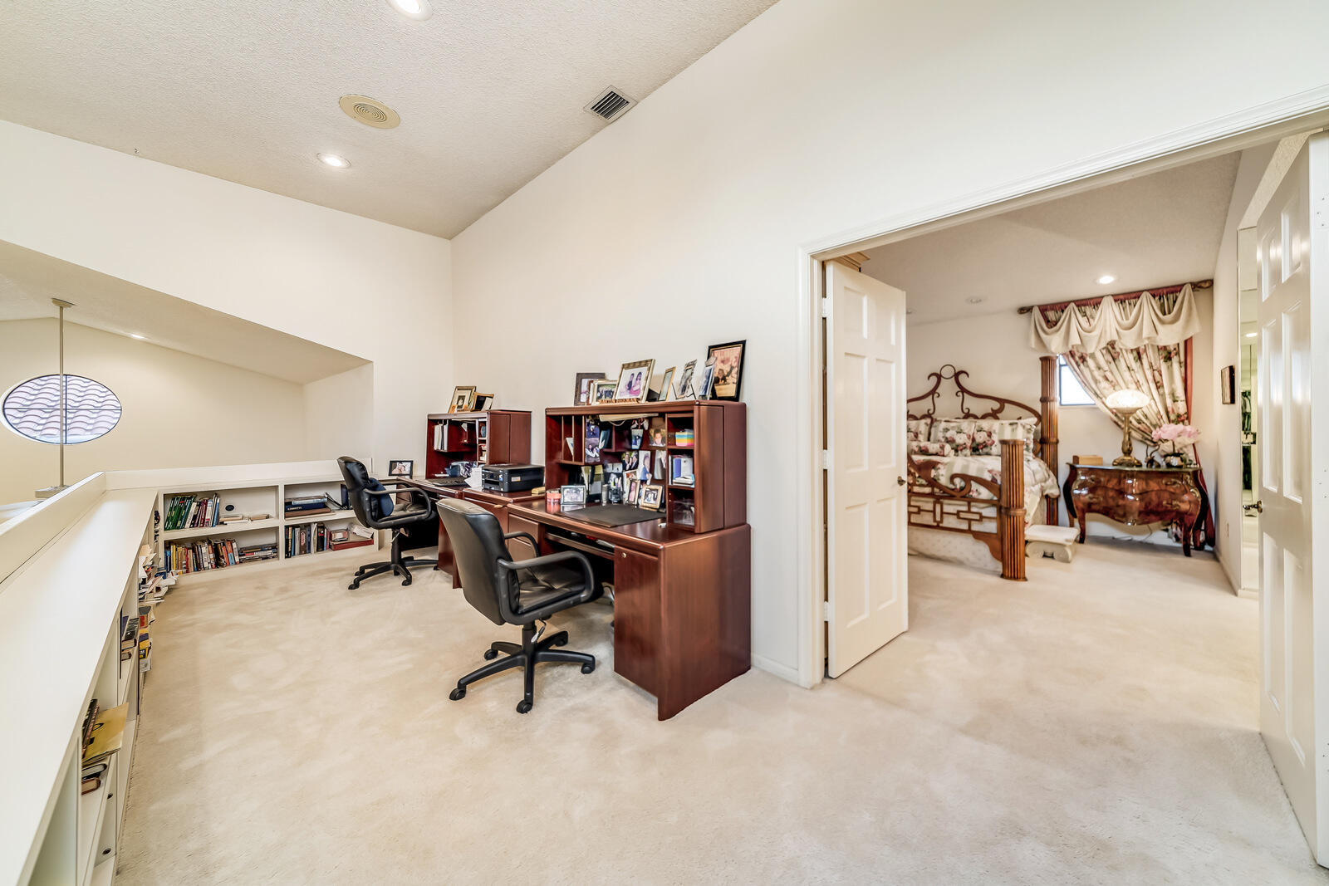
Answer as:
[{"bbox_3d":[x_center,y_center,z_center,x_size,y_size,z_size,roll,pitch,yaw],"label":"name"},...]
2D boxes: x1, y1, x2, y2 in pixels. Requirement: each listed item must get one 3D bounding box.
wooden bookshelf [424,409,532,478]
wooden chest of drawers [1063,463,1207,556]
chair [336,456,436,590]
[{"bbox_3d":[-1.825,0.048,4.257,1.460,0.640,0.340,2,2,45],"label":"wooden bookshelf"},{"bbox_3d":[4.758,0.648,4.534,0.490,0.820,0.990,-2,2,-43],"label":"wooden chest of drawers"},{"bbox_3d":[-2.258,0.613,3.658,0.660,1.000,0.620,-1,2,-30],"label":"chair"}]

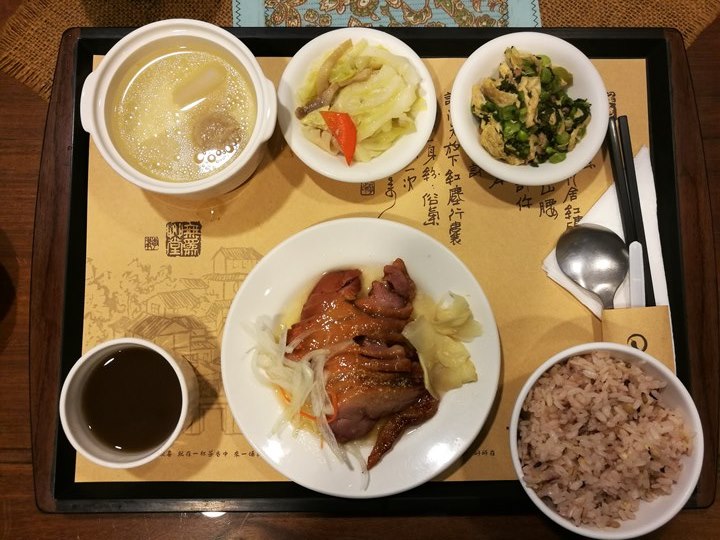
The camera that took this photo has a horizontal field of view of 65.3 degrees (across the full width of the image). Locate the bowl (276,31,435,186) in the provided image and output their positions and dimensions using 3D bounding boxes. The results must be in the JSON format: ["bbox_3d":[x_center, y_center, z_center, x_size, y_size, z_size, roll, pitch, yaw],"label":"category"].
[{"bbox_3d":[-0.002,-0.108,0.387,0.105,0.033,0.105,0,86,-1],"label":"bowl"}]

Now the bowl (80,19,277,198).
[{"bbox_3d":[-0.112,-0.098,0.371,0.121,0.061,0.108,-1,86,-1],"label":"bowl"}]

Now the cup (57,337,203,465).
[{"bbox_3d":[-0.141,0.081,0.361,0.077,0.053,0.077,0,86,-1],"label":"cup"}]

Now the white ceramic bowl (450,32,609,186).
[{"bbox_3d":[0.112,-0.106,0.388,0.105,0.033,0.105,0,86,-1],"label":"white ceramic bowl"}]

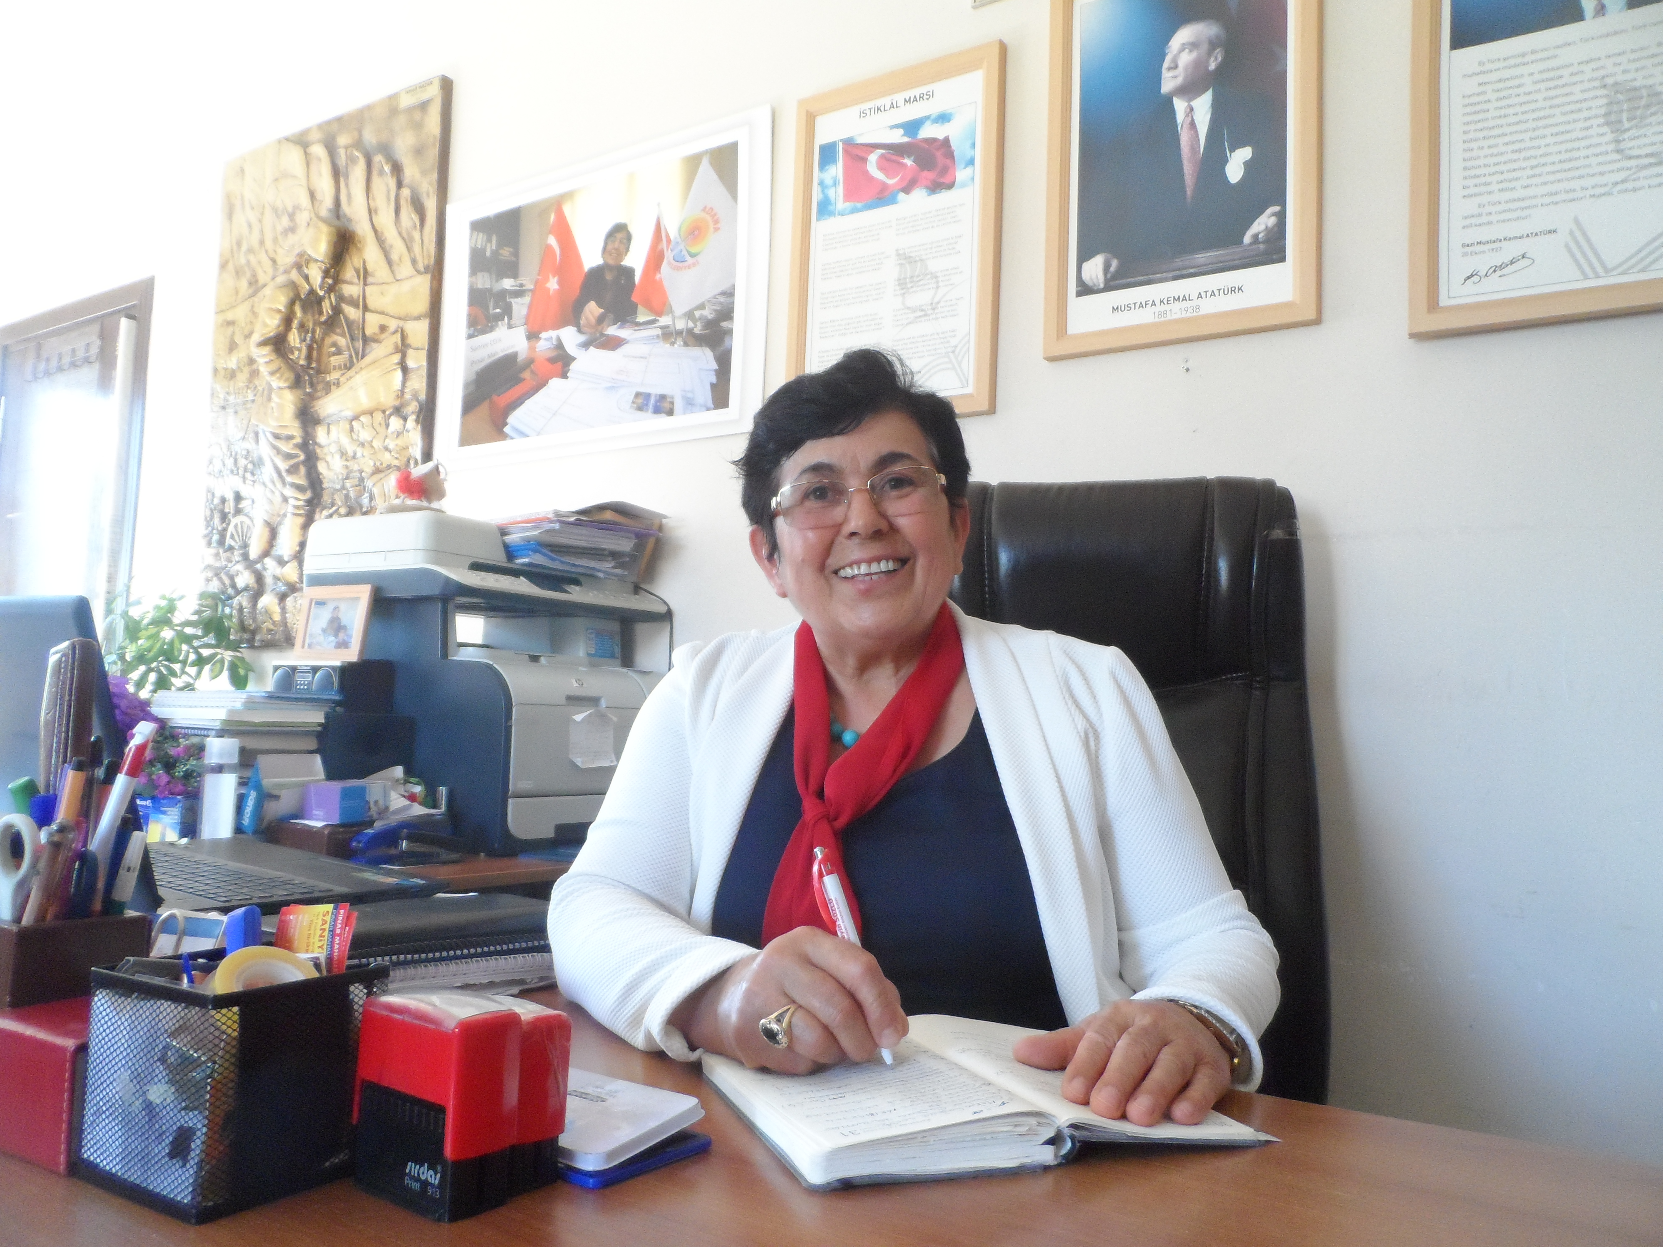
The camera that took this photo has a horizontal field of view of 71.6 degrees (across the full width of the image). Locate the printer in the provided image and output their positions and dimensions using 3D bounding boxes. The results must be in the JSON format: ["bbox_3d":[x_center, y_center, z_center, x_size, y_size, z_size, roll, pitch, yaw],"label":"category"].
[{"bbox_3d":[-0.570,0.102,2.044,0.510,0.520,0.445,0,-4,33],"label":"printer"}]

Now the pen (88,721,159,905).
[{"bbox_3d":[-0.419,0.126,0.666,0.012,0.148,0.015,24,5,29],"label":"pen"}]

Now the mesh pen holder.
[{"bbox_3d":[-0.318,0.237,0.622,0.115,0.102,0.104,0,-4,33],"label":"mesh pen holder"}]

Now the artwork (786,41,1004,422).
[{"bbox_3d":[0.104,-0.631,1.950,0.406,0.605,0.022,0,-4,33],"label":"artwork"}]

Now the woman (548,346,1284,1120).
[{"bbox_3d":[0.070,0.425,0.918,0.570,1.290,0.620,1,-3,21],"label":"woman"}]

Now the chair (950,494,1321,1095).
[{"bbox_3d":[0.154,0.455,1.127,0.650,1.260,0.710,0,-4,27],"label":"chair"}]

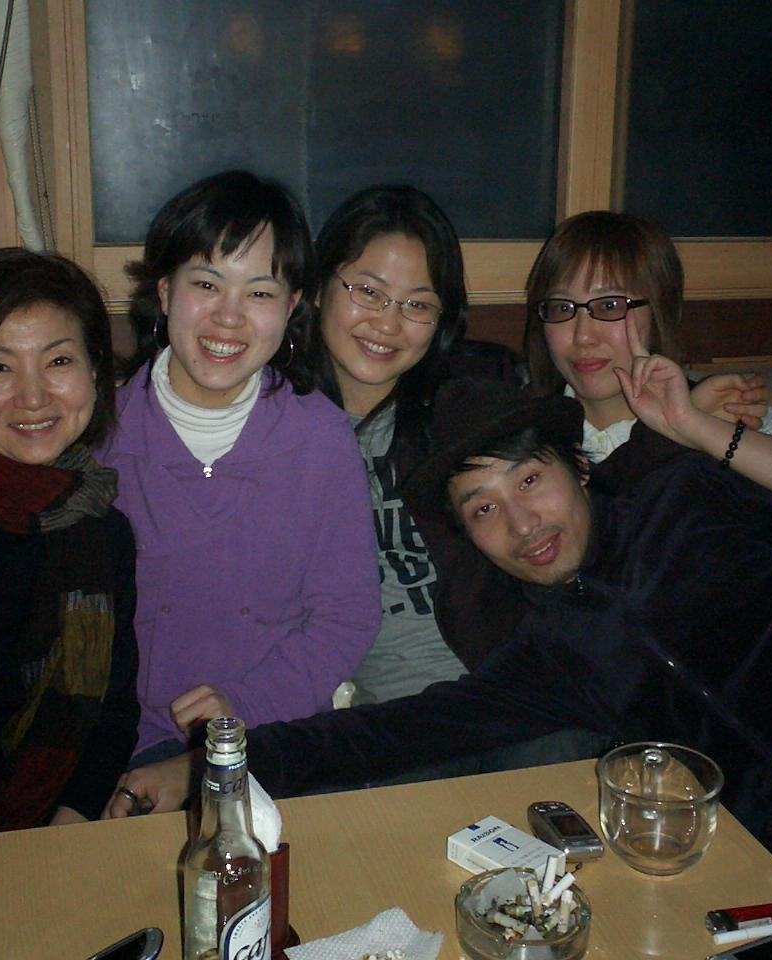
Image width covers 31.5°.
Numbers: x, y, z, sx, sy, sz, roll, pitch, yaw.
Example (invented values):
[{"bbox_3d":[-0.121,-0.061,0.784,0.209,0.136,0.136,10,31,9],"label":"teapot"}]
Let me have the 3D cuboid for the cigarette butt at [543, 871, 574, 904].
[{"bbox_3d":[0.142,0.336,1.123,0.032,0.008,0.008,-43,19,2],"label":"cigarette butt"}]

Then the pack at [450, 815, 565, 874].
[{"bbox_3d":[0.106,0.332,1.205,0.056,0.022,0.087,-14,21,-41],"label":"pack"}]

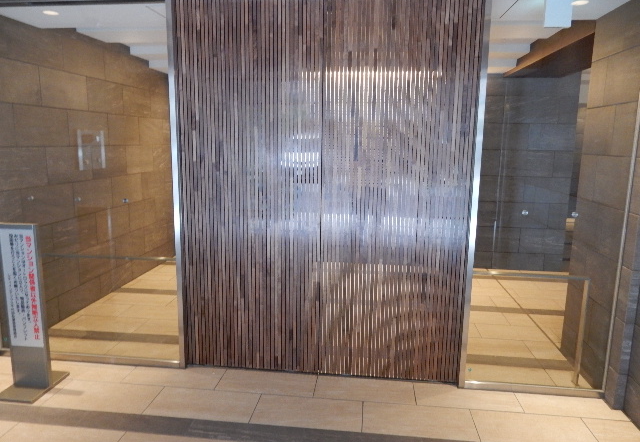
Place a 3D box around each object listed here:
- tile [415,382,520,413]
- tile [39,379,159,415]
[{"bbox_3d":[0.872,1.058,2.753,0.600,0.015,0.250,2,10,6],"label":"tile"},{"bbox_3d":[-1.259,1.039,2.718,0.600,0.015,0.291,2,10,6],"label":"tile"}]

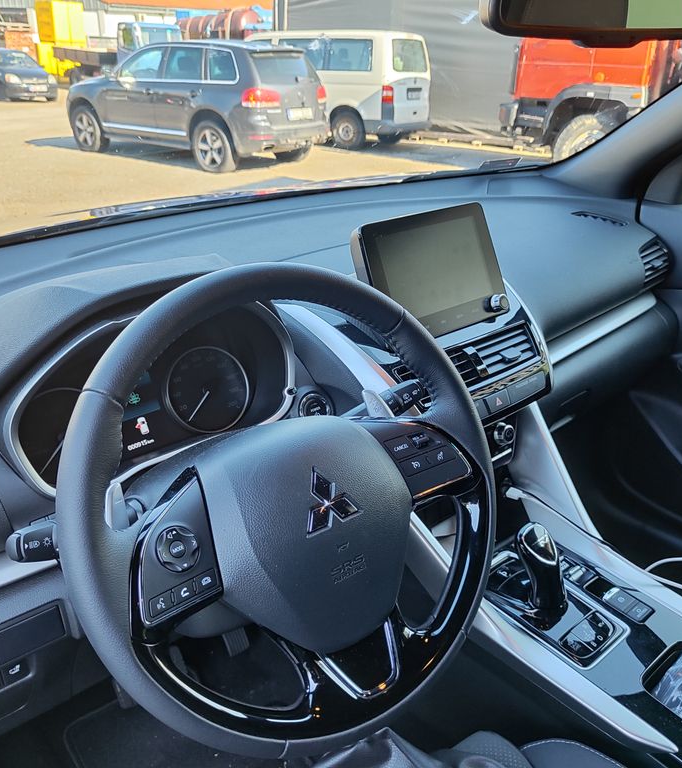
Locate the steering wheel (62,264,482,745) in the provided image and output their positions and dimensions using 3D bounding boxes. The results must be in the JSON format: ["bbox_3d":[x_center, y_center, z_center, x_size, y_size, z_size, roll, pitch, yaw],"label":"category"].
[{"bbox_3d":[-0.033,0.091,0.558,0.380,0.380,0.100,-16,0,-32],"label":"steering wheel"}]

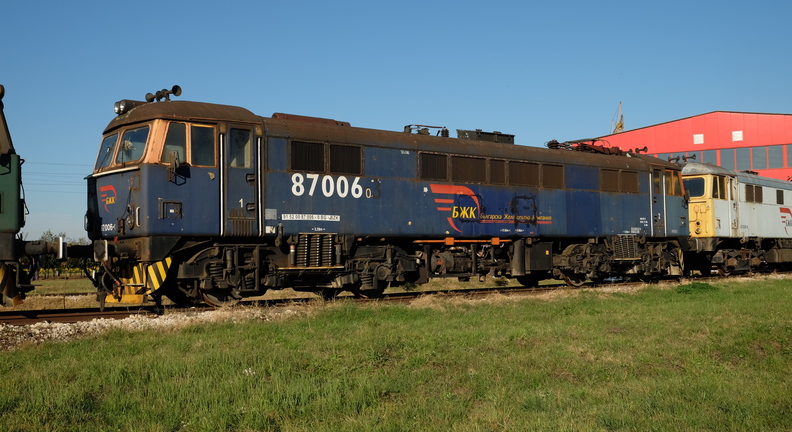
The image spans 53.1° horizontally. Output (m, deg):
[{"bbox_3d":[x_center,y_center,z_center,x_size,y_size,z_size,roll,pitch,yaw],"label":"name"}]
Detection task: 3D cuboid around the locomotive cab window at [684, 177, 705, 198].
[{"bbox_3d":[9.229,-0.859,24.725,0.950,0.640,0.080,-5,-18,44],"label":"locomotive cab window"}]

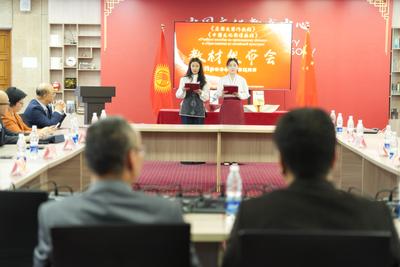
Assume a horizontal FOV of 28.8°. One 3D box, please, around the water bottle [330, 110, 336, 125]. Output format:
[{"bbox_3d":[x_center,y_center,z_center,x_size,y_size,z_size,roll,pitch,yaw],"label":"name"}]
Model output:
[{"bbox_3d":[1.528,-0.144,8.900,0.065,0.235,0.065,1,4,1],"label":"water bottle"}]

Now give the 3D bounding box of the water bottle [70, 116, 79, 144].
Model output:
[{"bbox_3d":[-1.092,-0.024,6.800,0.065,0.235,0.065,1,4,1],"label":"water bottle"}]

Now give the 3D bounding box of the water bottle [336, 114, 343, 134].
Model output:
[{"bbox_3d":[1.472,-0.095,8.200,0.065,0.235,0.065,1,4,1],"label":"water bottle"}]

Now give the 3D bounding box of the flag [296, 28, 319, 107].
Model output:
[{"bbox_3d":[1.829,-0.992,13.300,0.360,1.550,0.280,1,4,1],"label":"flag"}]

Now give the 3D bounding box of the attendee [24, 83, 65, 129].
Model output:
[{"bbox_3d":[-1.710,0.042,9.245,0.700,1.260,0.520,1,4,6],"label":"attendee"}]

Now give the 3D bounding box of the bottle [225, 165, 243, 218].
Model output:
[{"bbox_3d":[0.143,0.246,3.270,0.065,0.233,0.065,1,4,1],"label":"bottle"}]

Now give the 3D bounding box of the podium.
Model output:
[{"bbox_3d":[-1.627,-0.133,12.244,0.600,1.180,0.450,-1,4,-13],"label":"podium"}]

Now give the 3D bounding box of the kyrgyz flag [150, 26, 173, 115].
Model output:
[{"bbox_3d":[-0.658,-1.009,13.300,0.380,1.580,0.280,1,4,1],"label":"kyrgyz flag"}]

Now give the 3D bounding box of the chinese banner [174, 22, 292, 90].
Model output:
[{"bbox_3d":[0.586,-1.355,13.600,2.070,1.180,0.070,1,4,1],"label":"chinese banner"}]

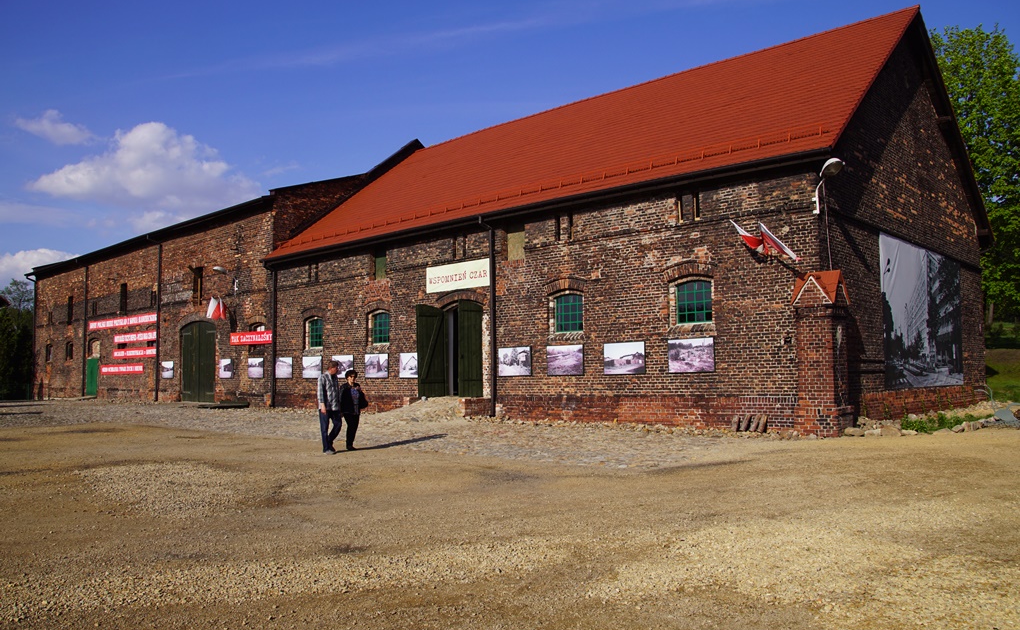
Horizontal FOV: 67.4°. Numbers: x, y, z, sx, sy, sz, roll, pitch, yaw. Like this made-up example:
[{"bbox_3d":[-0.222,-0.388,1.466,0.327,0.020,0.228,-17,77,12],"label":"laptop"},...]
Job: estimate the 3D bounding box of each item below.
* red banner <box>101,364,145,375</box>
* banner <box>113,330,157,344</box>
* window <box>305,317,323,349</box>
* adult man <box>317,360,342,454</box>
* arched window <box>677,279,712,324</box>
[{"bbox_3d":[-20.852,2.963,41.059,5.440,0.490,0.050,-4,-6,41],"label":"red banner"},{"bbox_3d":[-18.425,1.094,37.588,4.961,0.478,0.040,-5,-7,41],"label":"banner"},{"bbox_3d":[-7.540,0.687,29.864,1.180,1.260,0.250,-4,-6,41],"label":"window"},{"bbox_3d":[-3.340,1.718,14.226,0.420,1.706,0.500,-5,-7,42],"label":"adult man"},{"bbox_3d":[4.543,-0.324,18.688,0.963,1.053,0.120,-5,-7,39],"label":"arched window"}]

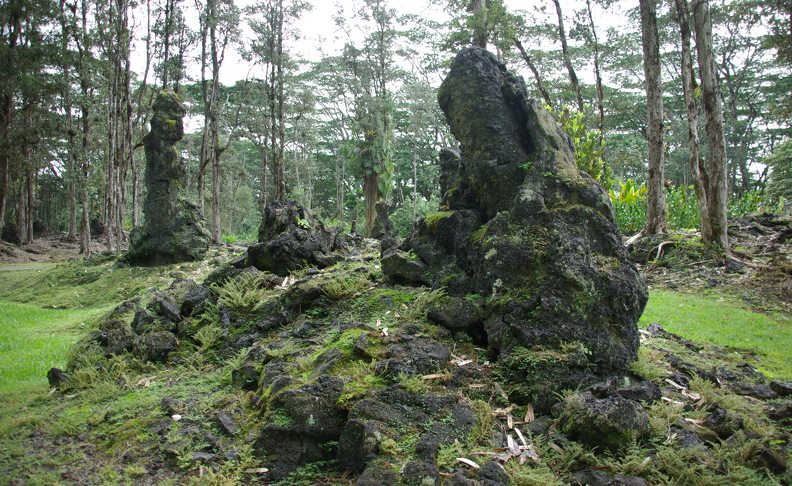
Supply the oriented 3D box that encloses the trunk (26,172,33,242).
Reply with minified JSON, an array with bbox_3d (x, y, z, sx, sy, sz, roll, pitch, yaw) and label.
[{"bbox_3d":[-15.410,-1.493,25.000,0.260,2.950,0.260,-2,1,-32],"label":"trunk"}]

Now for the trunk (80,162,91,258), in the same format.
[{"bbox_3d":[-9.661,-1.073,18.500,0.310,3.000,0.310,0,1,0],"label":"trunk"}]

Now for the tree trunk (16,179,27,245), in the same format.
[{"bbox_3d":[-15.746,-1.324,25.000,0.360,2.800,0.360,-2,1,-32],"label":"tree trunk"}]

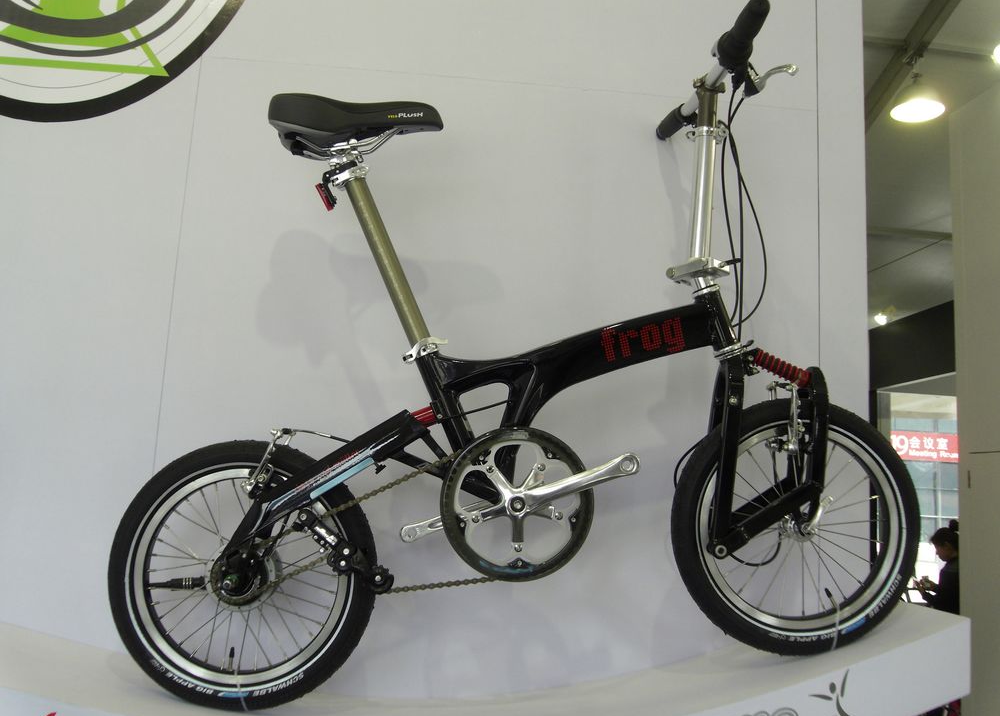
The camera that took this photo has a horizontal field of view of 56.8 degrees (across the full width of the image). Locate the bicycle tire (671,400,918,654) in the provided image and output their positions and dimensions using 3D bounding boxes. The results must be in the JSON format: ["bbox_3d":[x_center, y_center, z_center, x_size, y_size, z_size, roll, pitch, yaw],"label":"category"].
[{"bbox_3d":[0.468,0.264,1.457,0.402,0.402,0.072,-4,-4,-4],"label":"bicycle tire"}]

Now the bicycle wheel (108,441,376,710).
[{"bbox_3d":[-0.387,0.326,1.394,0.402,0.402,0.052,-4,-4,-4],"label":"bicycle wheel"}]

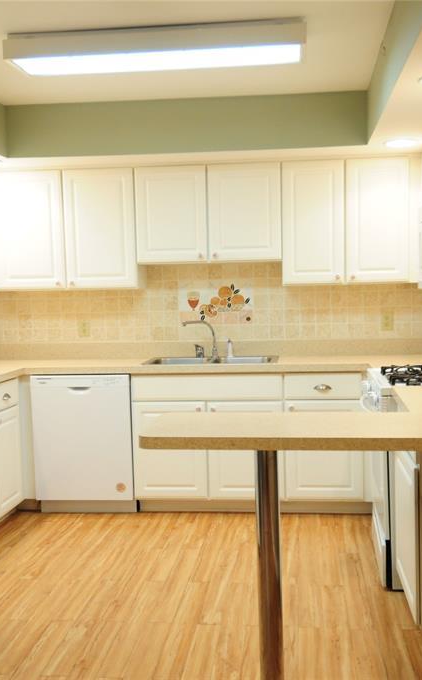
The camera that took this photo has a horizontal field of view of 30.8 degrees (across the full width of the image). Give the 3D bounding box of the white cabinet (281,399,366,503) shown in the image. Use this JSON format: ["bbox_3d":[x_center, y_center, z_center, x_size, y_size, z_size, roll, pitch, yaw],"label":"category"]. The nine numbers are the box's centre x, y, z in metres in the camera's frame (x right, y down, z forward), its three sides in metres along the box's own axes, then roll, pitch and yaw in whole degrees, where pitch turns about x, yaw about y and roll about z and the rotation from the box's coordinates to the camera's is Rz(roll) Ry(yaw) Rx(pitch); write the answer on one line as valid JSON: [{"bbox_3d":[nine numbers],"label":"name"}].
[{"bbox_3d":[0.692,0.625,4.748,0.449,0.594,0.560,-1,4,7],"label":"white cabinet"}]

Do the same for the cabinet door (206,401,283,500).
[{"bbox_3d":[0.208,0.651,4.540,0.453,0.594,0.040,-1,4,7],"label":"cabinet door"}]

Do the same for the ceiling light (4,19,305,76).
[{"bbox_3d":[-0.225,-1.236,3.260,1.250,0.105,0.295,-1,4,7],"label":"ceiling light"}]

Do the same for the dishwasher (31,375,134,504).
[{"bbox_3d":[-0.743,0.589,4.926,0.612,0.794,0.580,-1,4,7],"label":"dishwasher"}]

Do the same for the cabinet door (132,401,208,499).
[{"bbox_3d":[-0.242,0.666,4.623,0.448,0.595,0.030,-1,4,7],"label":"cabinet door"}]

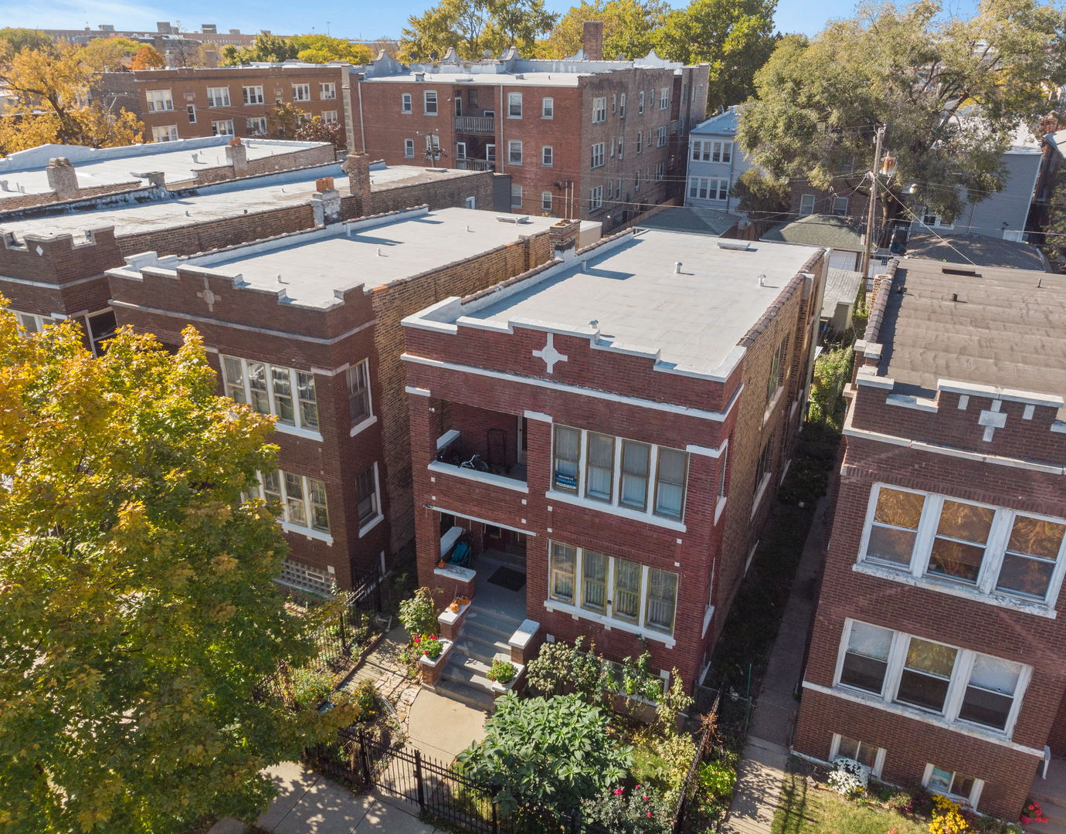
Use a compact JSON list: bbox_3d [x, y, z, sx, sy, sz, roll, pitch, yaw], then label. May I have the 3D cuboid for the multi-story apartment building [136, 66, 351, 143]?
[{"bbox_3d":[-33.366,-32.941,86.957,13.000,12.000,34.400,12,28,23],"label":"multi-story apartment building"}]

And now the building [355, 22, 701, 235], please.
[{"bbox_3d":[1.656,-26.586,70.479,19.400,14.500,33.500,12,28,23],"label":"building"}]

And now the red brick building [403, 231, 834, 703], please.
[{"bbox_3d":[3.829,-0.893,23.868,7.170,8.900,16.200,12,28,23],"label":"red brick building"}]

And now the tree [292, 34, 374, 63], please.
[{"bbox_3d":[-29.085,-48.088,115.542,11.500,16.500,11.500,12,28,23],"label":"tree"}]

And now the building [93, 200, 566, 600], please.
[{"bbox_3d":[-4.112,-2.554,26.884,7.200,8.650,16.550,12,28,23],"label":"building"}]

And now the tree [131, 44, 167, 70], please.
[{"bbox_3d":[-54.734,-46.636,113.112,5.600,14.500,5.600,12,28,23],"label":"tree"}]

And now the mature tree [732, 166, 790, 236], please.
[{"bbox_3d":[17.500,-16.400,59.300,4.300,5.600,4.300,12,28,23],"label":"mature tree"}]

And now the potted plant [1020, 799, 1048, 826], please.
[{"bbox_3d":[9.592,7.503,14.675,0.480,0.450,0.420,12,28,23],"label":"potted plant"}]

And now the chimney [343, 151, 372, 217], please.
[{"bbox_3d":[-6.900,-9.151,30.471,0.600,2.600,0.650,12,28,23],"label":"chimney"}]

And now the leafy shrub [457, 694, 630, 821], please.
[{"bbox_3d":[0.160,6.750,15.350,3.300,1.650,2.400,12,28,23],"label":"leafy shrub"}]

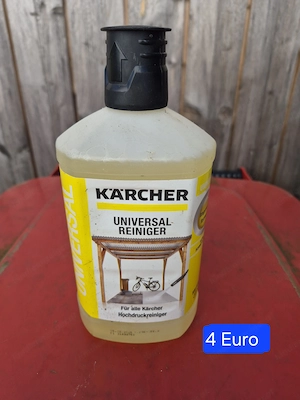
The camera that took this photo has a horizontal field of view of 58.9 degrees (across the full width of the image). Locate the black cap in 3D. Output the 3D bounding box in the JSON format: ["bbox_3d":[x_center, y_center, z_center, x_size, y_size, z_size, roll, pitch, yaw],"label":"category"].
[{"bbox_3d":[-0.008,-0.086,0.177,0.044,0.047,0.044,0,26,0],"label":"black cap"}]

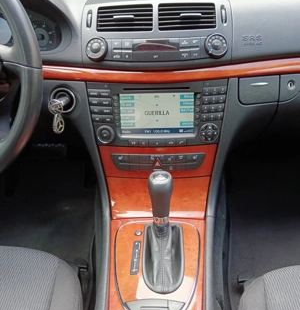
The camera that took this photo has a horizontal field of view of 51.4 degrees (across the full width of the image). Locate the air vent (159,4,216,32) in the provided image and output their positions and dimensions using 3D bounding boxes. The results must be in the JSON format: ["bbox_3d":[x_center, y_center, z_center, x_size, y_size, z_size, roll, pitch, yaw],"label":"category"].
[{"bbox_3d":[0.069,-0.253,0.572,0.104,0.047,0.030,-3,13,-1],"label":"air vent"}]

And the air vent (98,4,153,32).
[{"bbox_3d":[-0.045,-0.253,0.576,0.104,0.047,0.030,2,13,5],"label":"air vent"}]

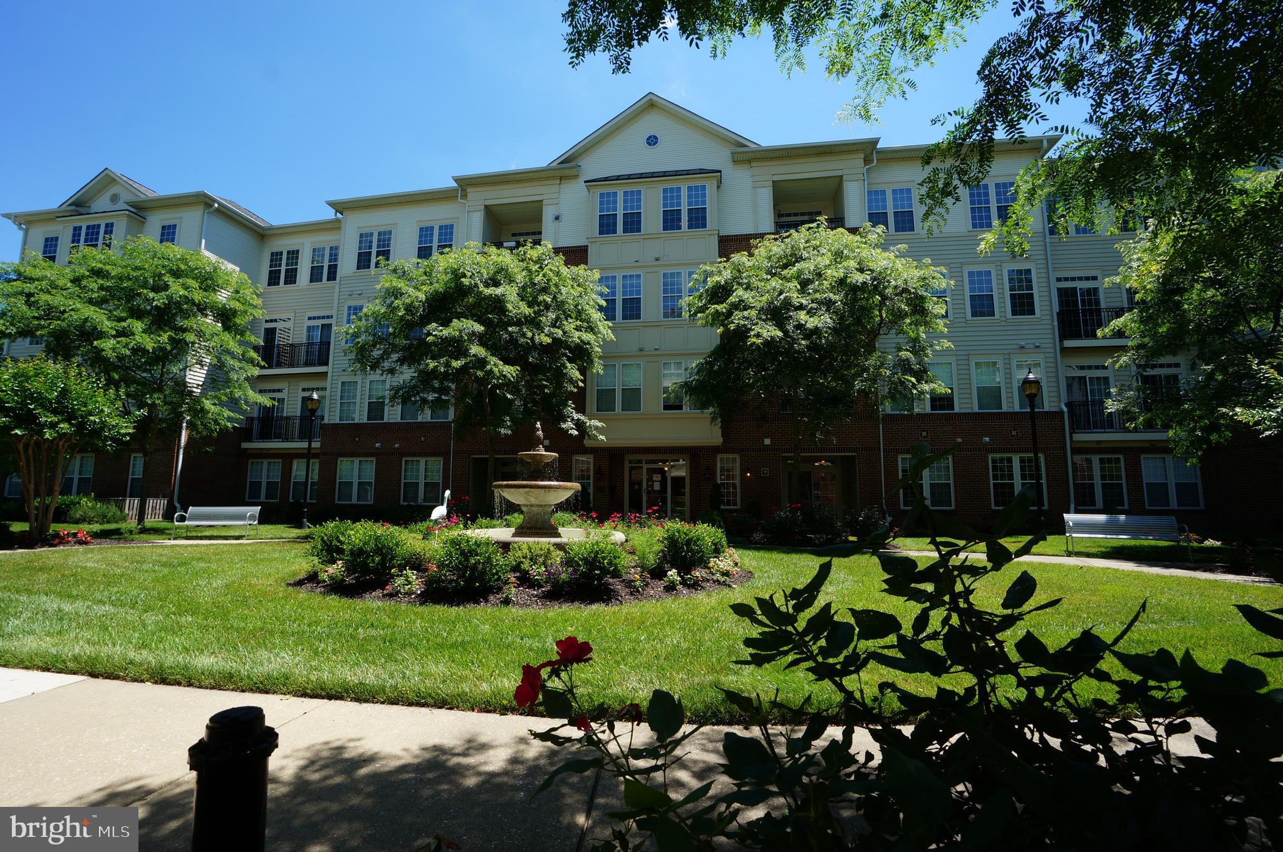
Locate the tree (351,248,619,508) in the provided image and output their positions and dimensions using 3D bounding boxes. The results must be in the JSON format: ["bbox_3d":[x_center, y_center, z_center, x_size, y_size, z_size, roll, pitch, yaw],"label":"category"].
[{"bbox_3d":[-4.272,-0.962,14.778,7.100,8.058,7.000,-1,-7,9],"label":"tree"}]

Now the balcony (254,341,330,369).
[{"bbox_3d":[-14.404,-2.758,22.654,3.580,1.174,1.250,-1,-7,9],"label":"balcony"}]

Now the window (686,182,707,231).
[{"bbox_3d":[1.963,-7.676,18.785,0.712,1.697,0.120,-1,-7,9],"label":"window"}]

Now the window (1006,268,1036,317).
[{"bbox_3d":[12.779,-4.478,17.934,0.784,1.662,0.120,-1,-6,8],"label":"window"}]

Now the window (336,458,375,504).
[{"bbox_3d":[-11.239,2.161,21.034,1.625,1.799,0.120,-1,-7,9],"label":"window"}]

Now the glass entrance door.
[{"bbox_3d":[0.547,2.235,18.048,2.146,2.400,0.120,-1,-7,9],"label":"glass entrance door"}]

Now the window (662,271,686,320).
[{"bbox_3d":[1.083,-4.477,18.346,0.699,1.668,0.120,-1,-6,8],"label":"window"}]

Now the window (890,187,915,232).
[{"bbox_3d":[9.094,-7.458,18.544,0.701,1.679,0.120,-1,-7,9],"label":"window"}]

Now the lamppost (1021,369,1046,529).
[{"bbox_3d":[10.792,0.768,14.647,0.420,4.690,0.420,-1,-6,8],"label":"lamppost"}]

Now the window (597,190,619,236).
[{"bbox_3d":[-1.171,-7.520,18.935,0.735,1.694,0.120,-1,-7,9],"label":"window"}]

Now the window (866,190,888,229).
[{"bbox_3d":[8.267,-7.443,18.666,0.705,1.676,0.120,-1,-7,9],"label":"window"}]

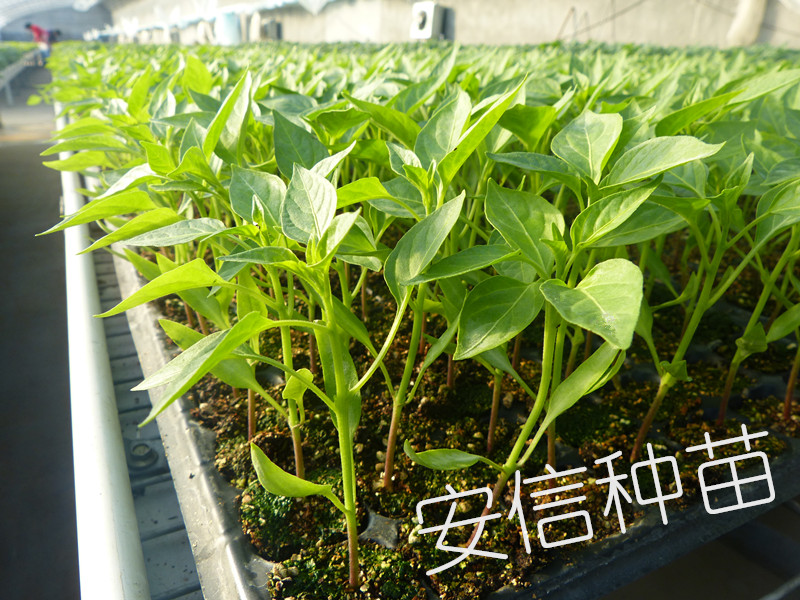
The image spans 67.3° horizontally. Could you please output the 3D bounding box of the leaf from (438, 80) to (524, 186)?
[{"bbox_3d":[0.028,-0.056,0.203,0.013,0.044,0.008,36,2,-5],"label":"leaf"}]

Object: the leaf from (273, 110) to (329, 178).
[{"bbox_3d":[-0.035,-0.054,0.211,0.019,0.006,0.036,-20,65,-11],"label":"leaf"}]

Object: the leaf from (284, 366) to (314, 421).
[{"bbox_3d":[-0.037,0.034,0.220,0.011,0.017,0.009,-6,24,-14],"label":"leaf"}]

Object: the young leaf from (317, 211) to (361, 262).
[{"bbox_3d":[-0.015,-0.016,0.147,0.007,0.017,0.007,38,0,23],"label":"young leaf"}]

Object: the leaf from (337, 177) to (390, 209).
[{"bbox_3d":[-0.019,-0.044,0.248,0.035,0.009,0.020,1,24,27],"label":"leaf"}]

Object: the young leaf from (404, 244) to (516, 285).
[{"bbox_3d":[0.016,-0.009,0.160,0.033,0.005,0.009,-17,42,-19],"label":"young leaf"}]

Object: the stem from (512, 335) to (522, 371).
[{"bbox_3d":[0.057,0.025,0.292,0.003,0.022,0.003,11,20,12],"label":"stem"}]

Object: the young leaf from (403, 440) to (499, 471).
[{"bbox_3d":[0.015,0.047,0.180,0.028,0.006,0.011,9,24,0],"label":"young leaf"}]

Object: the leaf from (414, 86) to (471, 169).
[{"bbox_3d":[0.013,-0.054,0.186,0.019,0.006,0.030,7,66,4],"label":"leaf"}]

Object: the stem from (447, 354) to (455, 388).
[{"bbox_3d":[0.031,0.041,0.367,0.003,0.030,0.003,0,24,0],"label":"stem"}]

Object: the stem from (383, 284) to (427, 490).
[{"bbox_3d":[0.001,0.035,0.222,0.005,0.087,0.005,9,23,2],"label":"stem"}]

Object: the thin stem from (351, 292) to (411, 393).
[{"bbox_3d":[-0.005,0.011,0.150,0.003,0.028,0.002,31,0,0],"label":"thin stem"}]

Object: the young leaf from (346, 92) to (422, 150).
[{"bbox_3d":[-0.006,-0.065,0.217,0.034,0.006,0.017,32,-23,-13],"label":"young leaf"}]

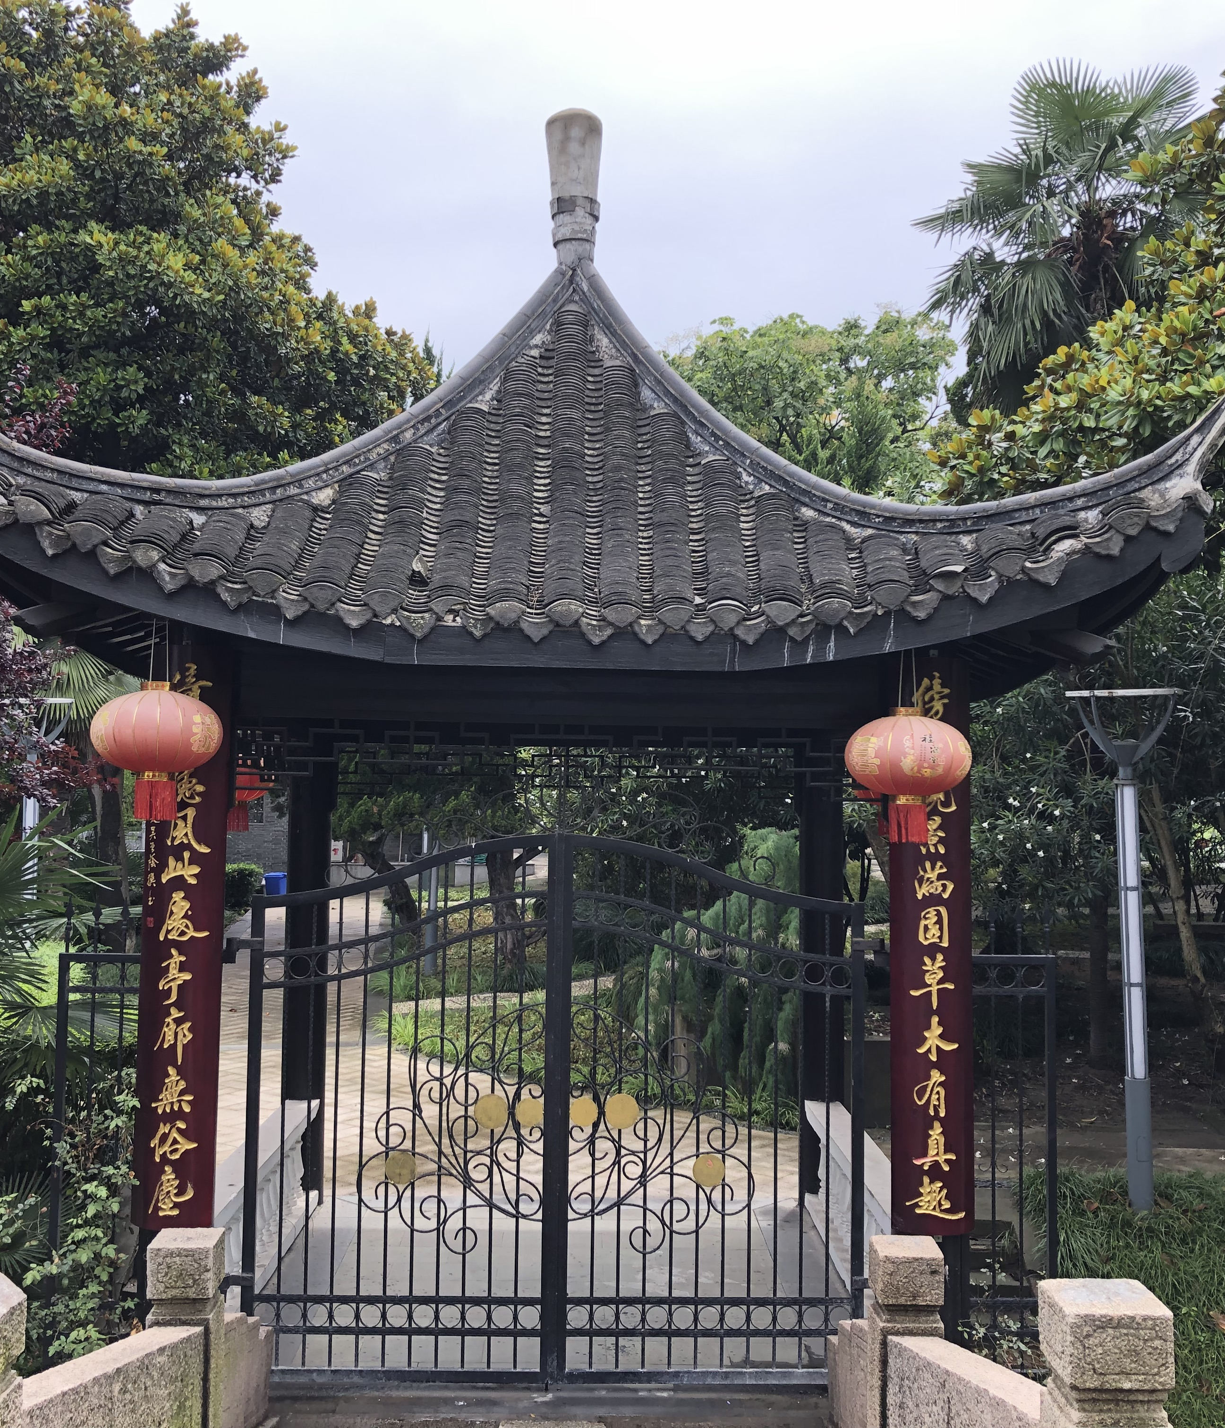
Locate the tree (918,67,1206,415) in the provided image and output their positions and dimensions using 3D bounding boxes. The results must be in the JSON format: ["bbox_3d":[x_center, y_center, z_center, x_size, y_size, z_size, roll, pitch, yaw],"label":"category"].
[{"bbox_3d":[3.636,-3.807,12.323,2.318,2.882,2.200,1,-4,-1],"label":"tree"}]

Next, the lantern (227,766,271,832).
[{"bbox_3d":[-2.112,0.450,8.705,0.410,0.436,0.410,1,-4,-1],"label":"lantern"}]

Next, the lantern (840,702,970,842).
[{"bbox_3d":[0.958,0.199,4.984,0.410,0.443,0.410,1,-4,-1],"label":"lantern"}]

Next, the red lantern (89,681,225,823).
[{"bbox_3d":[-1.429,0.119,4.829,0.419,0.436,0.419,1,-4,-1],"label":"red lantern"}]

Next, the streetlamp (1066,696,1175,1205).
[{"bbox_3d":[2.957,1.329,8.784,0.646,2.947,0.646,1,-4,-1],"label":"streetlamp"}]

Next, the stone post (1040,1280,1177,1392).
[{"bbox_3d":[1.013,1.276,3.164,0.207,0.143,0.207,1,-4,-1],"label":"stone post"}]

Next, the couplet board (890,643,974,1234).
[{"bbox_3d":[1.094,0.784,5.280,0.284,1.959,0.110,1,-4,-1],"label":"couplet board"}]

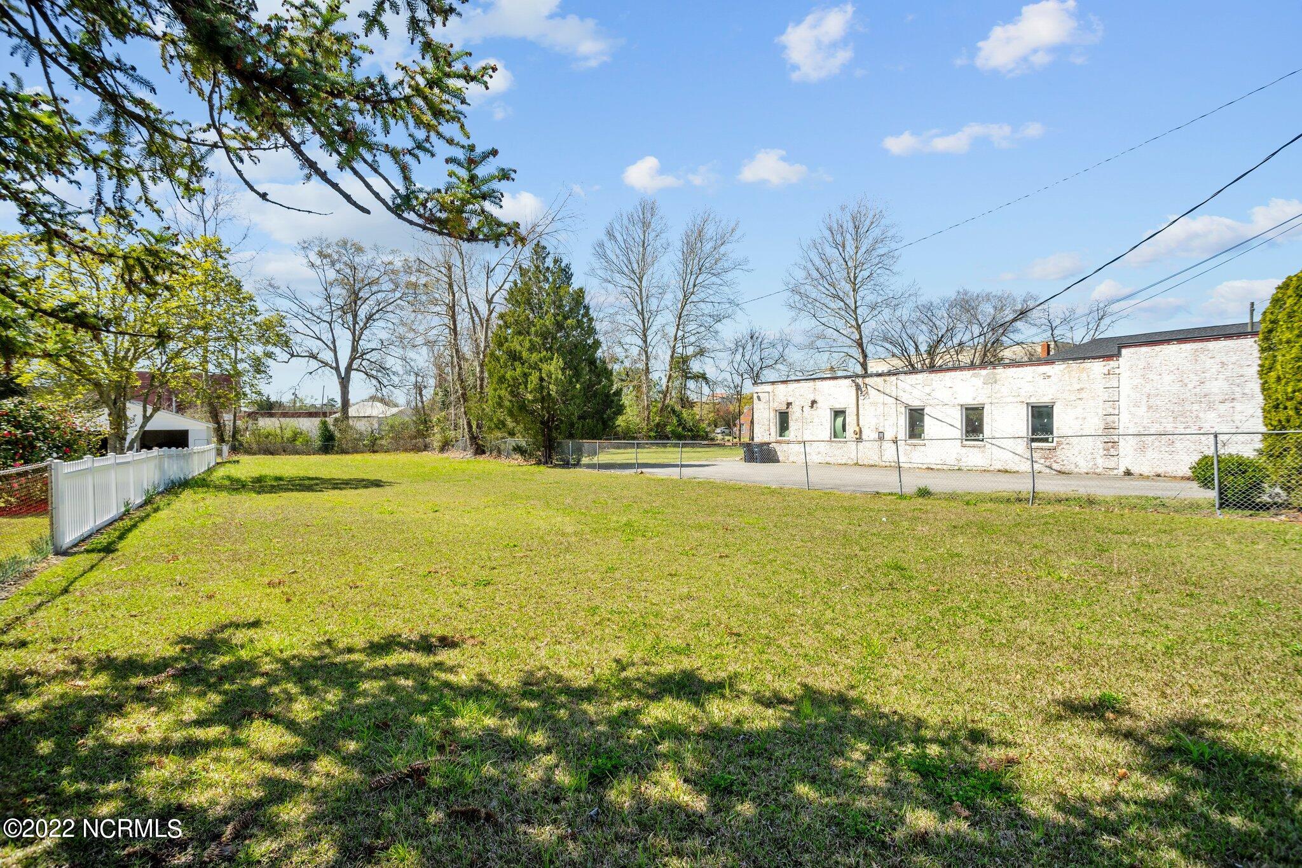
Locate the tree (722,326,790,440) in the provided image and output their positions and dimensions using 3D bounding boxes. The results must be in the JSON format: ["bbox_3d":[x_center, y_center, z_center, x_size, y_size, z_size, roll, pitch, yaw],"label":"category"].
[{"bbox_3d":[10.200,-4.700,60.000,7.000,12.000,6.600,0,1,0],"label":"tree"}]

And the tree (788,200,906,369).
[{"bbox_3d":[18.812,-11.122,60.000,10.990,24.030,10.440,0,0,17],"label":"tree"}]

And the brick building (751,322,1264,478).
[{"bbox_3d":[15.200,-0.870,25.300,10.000,4.600,21.000,-1,1,-34],"label":"brick building"}]

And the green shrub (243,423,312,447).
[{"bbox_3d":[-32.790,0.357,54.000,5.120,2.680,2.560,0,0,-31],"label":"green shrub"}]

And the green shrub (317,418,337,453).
[{"bbox_3d":[-29.800,0.190,56.500,1.800,3.350,1.750,0,1,0],"label":"green shrub"}]

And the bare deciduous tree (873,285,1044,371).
[{"bbox_3d":[26.482,-5.921,53.000,12.790,13.600,10.230,0,0,27],"label":"bare deciduous tree"}]

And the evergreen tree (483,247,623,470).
[{"bbox_3d":[-4.900,-4.000,30.700,6.600,10.950,6.400,0,1,0],"label":"evergreen tree"}]

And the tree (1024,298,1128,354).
[{"bbox_3d":[31.100,-4.300,45.000,7.000,11.200,6.700,0,1,0],"label":"tree"}]

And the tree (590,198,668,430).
[{"bbox_3d":[-2.419,-12.549,68.000,8.550,27.120,8.120,0,0,-2],"label":"tree"}]

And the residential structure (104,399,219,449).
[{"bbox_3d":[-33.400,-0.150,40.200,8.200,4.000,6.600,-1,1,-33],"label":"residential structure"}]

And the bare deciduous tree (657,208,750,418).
[{"bbox_3d":[5.794,-11.874,68.000,9.640,25.770,9.160,0,0,5],"label":"bare deciduous tree"}]

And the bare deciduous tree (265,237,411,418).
[{"bbox_3d":[-31.400,-8.800,61.500,13.600,21.700,13.200,0,1,0],"label":"bare deciduous tree"}]

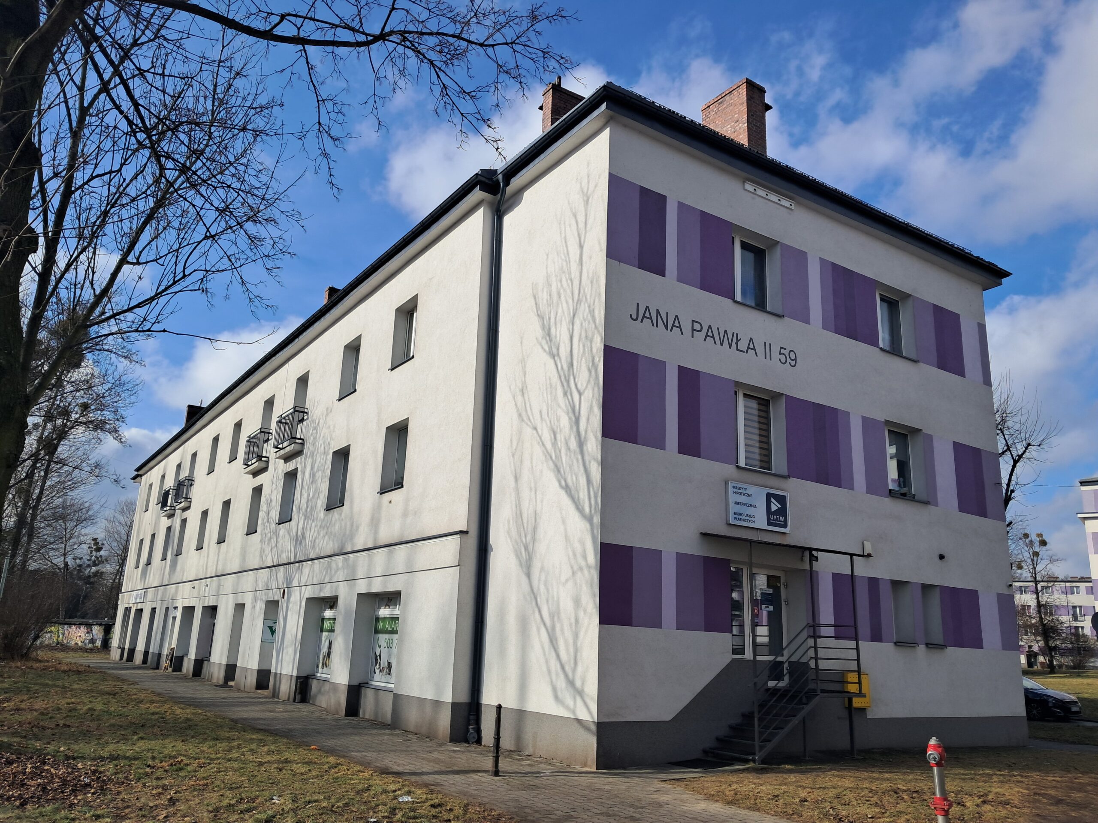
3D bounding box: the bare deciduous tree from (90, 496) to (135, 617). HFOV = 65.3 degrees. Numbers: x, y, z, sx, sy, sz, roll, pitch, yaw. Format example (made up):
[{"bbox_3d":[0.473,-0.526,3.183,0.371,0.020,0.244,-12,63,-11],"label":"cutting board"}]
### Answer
[{"bbox_3d":[-36.540,13.823,74.000,6.000,12.800,6.000,10,-17,-25],"label":"bare deciduous tree"}]

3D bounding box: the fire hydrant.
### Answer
[{"bbox_3d":[3.655,3.523,8.011,0.220,0.900,0.230,-9,-19,36],"label":"fire hydrant"}]

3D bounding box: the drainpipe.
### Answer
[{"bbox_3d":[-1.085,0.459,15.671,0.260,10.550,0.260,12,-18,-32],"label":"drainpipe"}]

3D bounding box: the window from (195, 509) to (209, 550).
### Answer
[{"bbox_3d":[-13.430,4.651,33.523,0.220,1.530,1.150,12,-18,-32],"label":"window"}]

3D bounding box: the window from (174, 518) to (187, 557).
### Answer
[{"bbox_3d":[-15.950,5.491,37.420,0.220,1.500,1.200,12,-18,-31],"label":"window"}]

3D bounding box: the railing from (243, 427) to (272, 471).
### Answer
[{"bbox_3d":[-9.584,1.245,28.080,0.420,1.080,1.780,12,-18,-31],"label":"railing"}]

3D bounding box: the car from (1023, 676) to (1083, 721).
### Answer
[{"bbox_3d":[15.206,9.363,28.381,1.800,1.470,4.300,12,-18,-32],"label":"car"}]

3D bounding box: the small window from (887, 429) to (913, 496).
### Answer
[{"bbox_3d":[7.151,1.093,17.732,1.200,1.480,0.150,12,-18,-32],"label":"small window"}]

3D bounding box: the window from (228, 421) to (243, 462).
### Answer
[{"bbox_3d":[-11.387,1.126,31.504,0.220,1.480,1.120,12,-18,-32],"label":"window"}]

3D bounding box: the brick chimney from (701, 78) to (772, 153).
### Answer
[{"bbox_3d":[4.379,-6.432,20.289,0.660,2.120,1.480,12,-18,-31],"label":"brick chimney"}]

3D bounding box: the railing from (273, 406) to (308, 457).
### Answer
[{"bbox_3d":[-7.597,0.553,25.134,0.420,1.080,1.780,12,-18,-31],"label":"railing"}]

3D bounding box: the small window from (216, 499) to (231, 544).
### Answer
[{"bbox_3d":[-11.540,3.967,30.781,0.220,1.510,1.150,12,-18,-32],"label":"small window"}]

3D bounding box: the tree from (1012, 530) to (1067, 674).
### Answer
[{"bbox_3d":[49.142,19.080,86.000,5.400,13.900,5.400,-6,-17,29],"label":"tree"}]

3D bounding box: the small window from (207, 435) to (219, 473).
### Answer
[{"bbox_3d":[-13.530,1.765,34.816,0.220,1.500,1.180,12,-18,-31],"label":"small window"}]

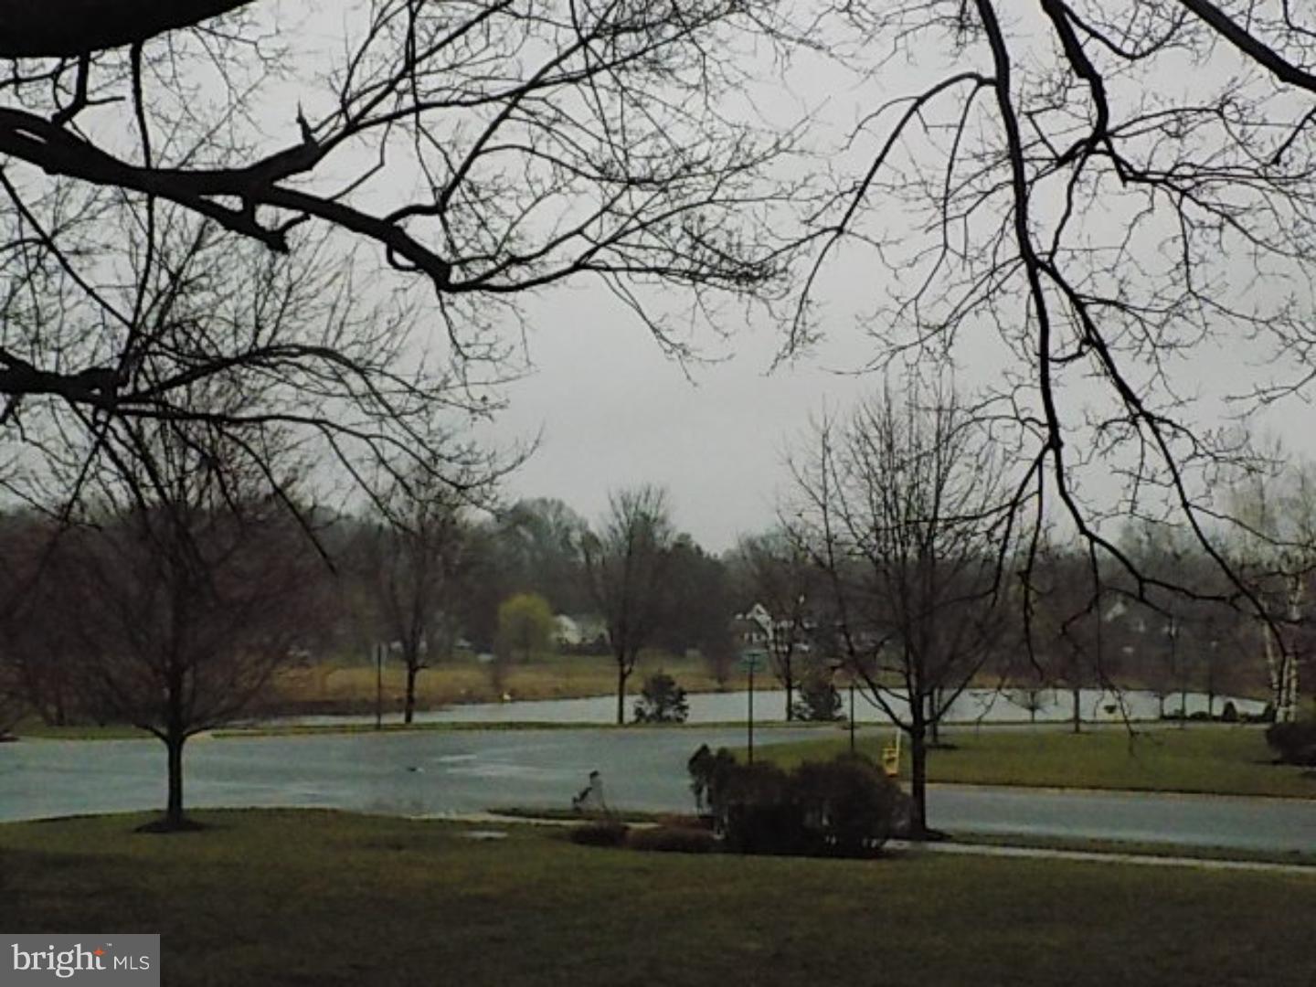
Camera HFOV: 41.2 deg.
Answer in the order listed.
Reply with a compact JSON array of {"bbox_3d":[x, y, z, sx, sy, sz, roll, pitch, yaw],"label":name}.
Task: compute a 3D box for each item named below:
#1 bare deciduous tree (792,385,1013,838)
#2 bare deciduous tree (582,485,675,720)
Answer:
[{"bbox_3d":[4.600,2.130,32.800,4.400,8.500,4.300,0,-4,0],"label":"bare deciduous tree"},{"bbox_3d":[-1.080,4.000,62.000,3.400,8.500,3.400,0,-4,0],"label":"bare deciduous tree"}]

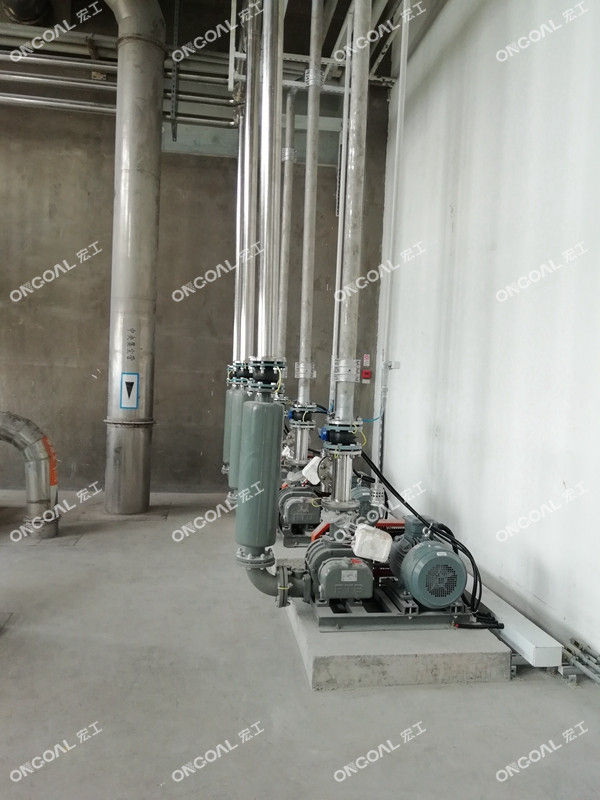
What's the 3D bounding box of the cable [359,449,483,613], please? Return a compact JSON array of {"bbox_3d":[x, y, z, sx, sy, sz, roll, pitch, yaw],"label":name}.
[{"bbox_3d":[0.670,0.730,3.420,0.600,0.820,0.420,2,3,-9],"label":"cable"}]

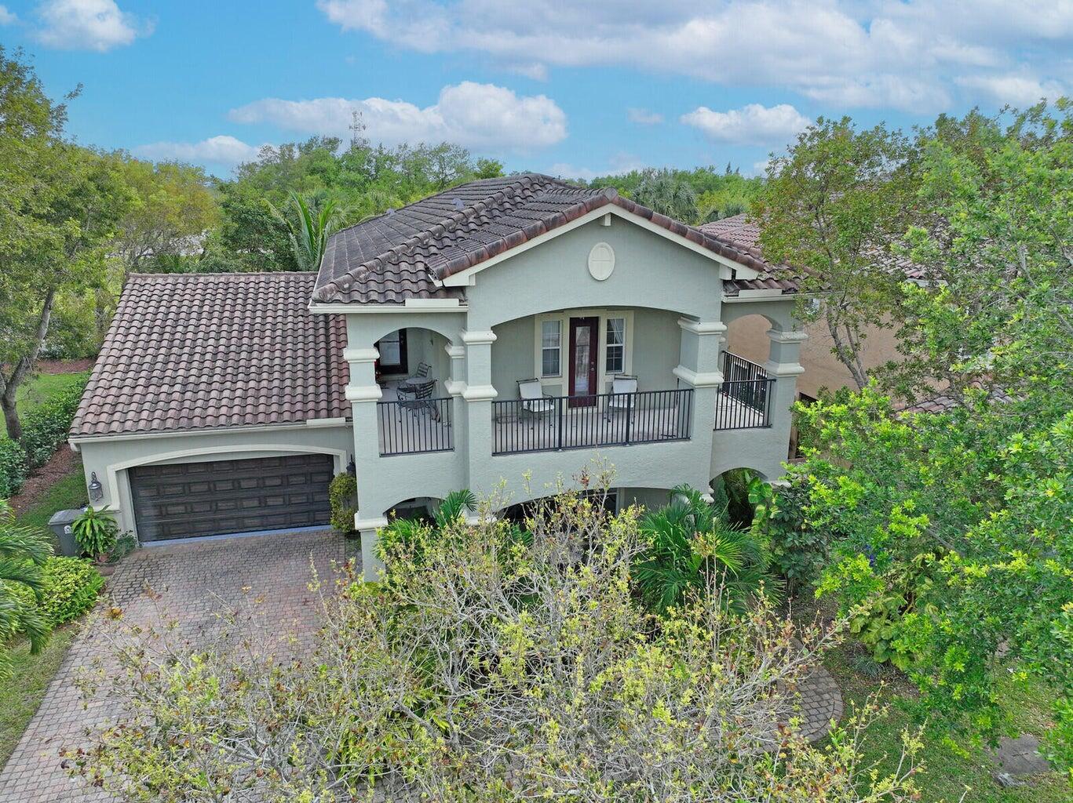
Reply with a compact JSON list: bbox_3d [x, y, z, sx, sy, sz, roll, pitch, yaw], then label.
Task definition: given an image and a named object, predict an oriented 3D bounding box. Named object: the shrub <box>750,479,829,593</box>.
[{"bbox_3d":[5.682,3.076,17.074,1.900,2.650,1.700,-4,16,-14],"label":"shrub"}]

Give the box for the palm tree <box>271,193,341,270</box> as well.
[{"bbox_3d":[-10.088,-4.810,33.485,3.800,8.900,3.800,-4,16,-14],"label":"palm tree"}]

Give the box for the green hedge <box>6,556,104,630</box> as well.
[{"bbox_3d":[-10.655,4.079,16.425,1.600,0.850,2.000,-4,16,-14],"label":"green hedge"}]

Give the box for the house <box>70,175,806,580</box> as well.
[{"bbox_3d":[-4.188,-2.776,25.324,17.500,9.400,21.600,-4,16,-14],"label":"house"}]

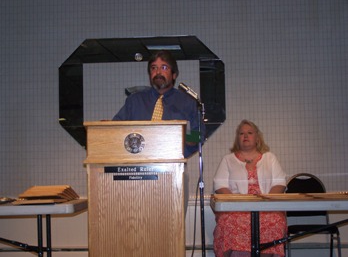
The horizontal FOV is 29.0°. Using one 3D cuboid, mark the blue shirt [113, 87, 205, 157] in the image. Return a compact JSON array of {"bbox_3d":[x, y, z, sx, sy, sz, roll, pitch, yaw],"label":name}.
[{"bbox_3d":[-0.090,0.005,4.200,0.580,0.540,0.350,-1,-3,7],"label":"blue shirt"}]

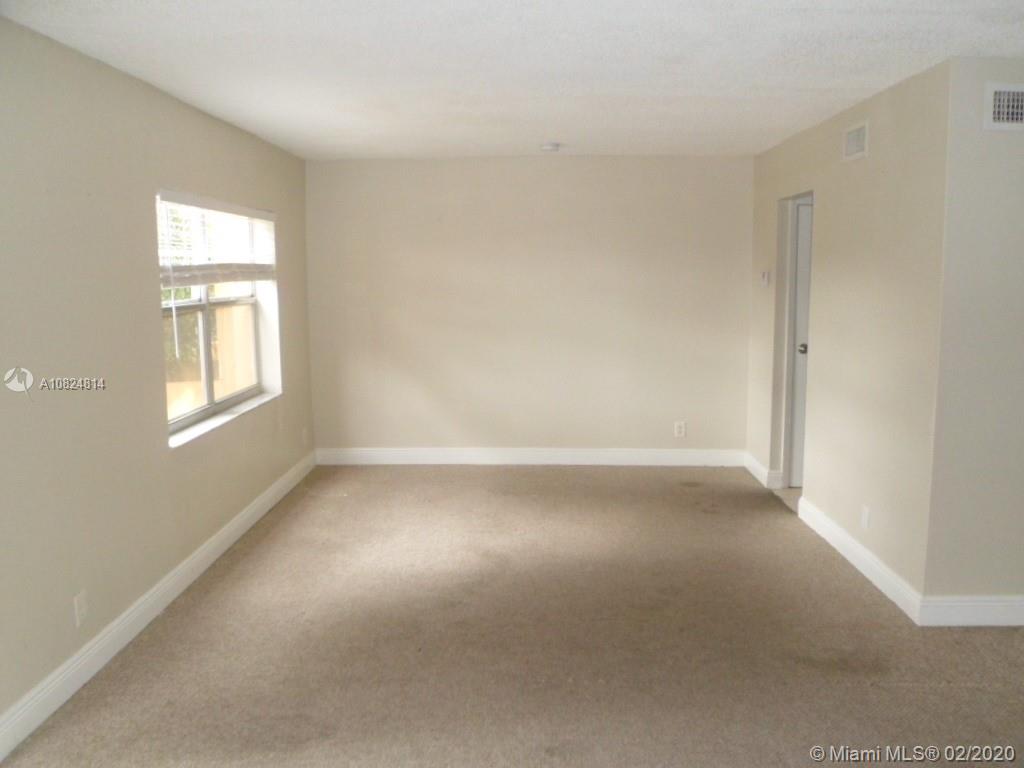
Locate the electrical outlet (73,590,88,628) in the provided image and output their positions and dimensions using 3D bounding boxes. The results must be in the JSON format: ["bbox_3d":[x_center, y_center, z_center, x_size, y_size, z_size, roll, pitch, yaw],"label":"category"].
[{"bbox_3d":[-1.660,0.867,3.084,0.010,0.118,0.073,0,8,1],"label":"electrical outlet"}]

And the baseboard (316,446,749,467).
[{"bbox_3d":[0.143,0.587,6.423,3.455,0.133,0.018,0,8,1],"label":"baseboard"}]

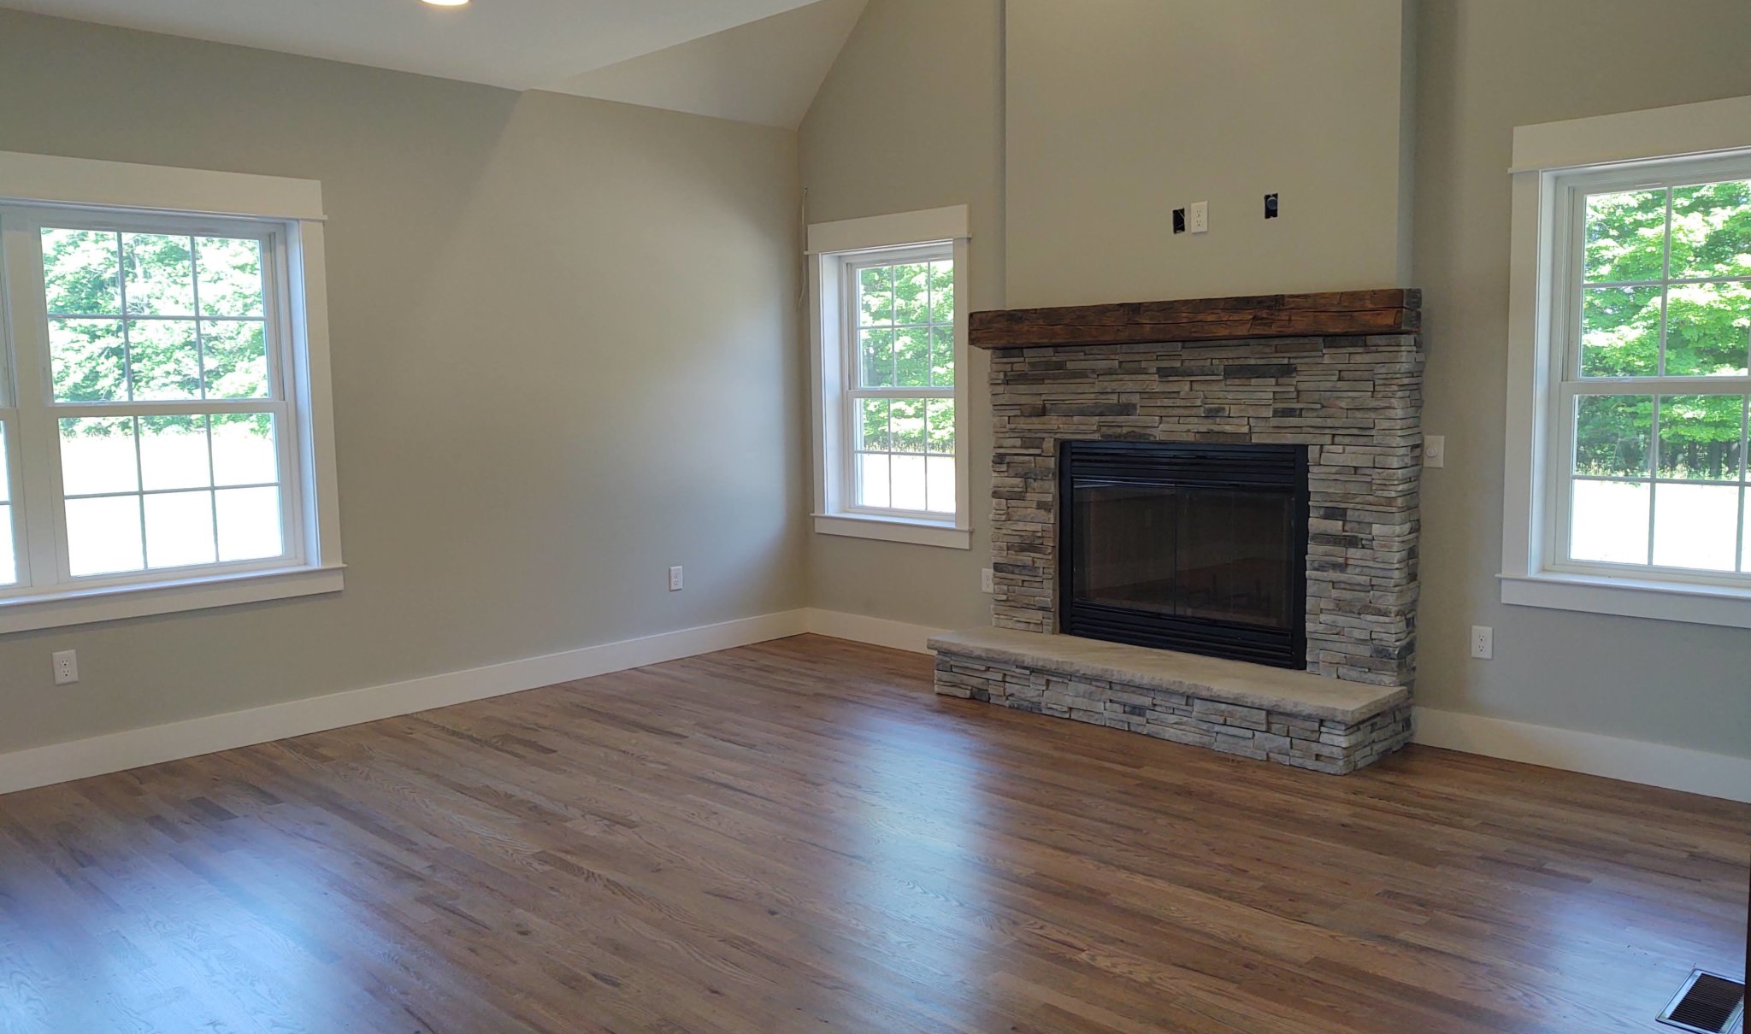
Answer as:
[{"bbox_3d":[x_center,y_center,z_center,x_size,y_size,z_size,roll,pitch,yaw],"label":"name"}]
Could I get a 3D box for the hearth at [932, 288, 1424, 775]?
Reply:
[{"bbox_3d":[1.157,0.053,5.641,1.984,1.570,0.603,5,8,44],"label":"hearth"}]

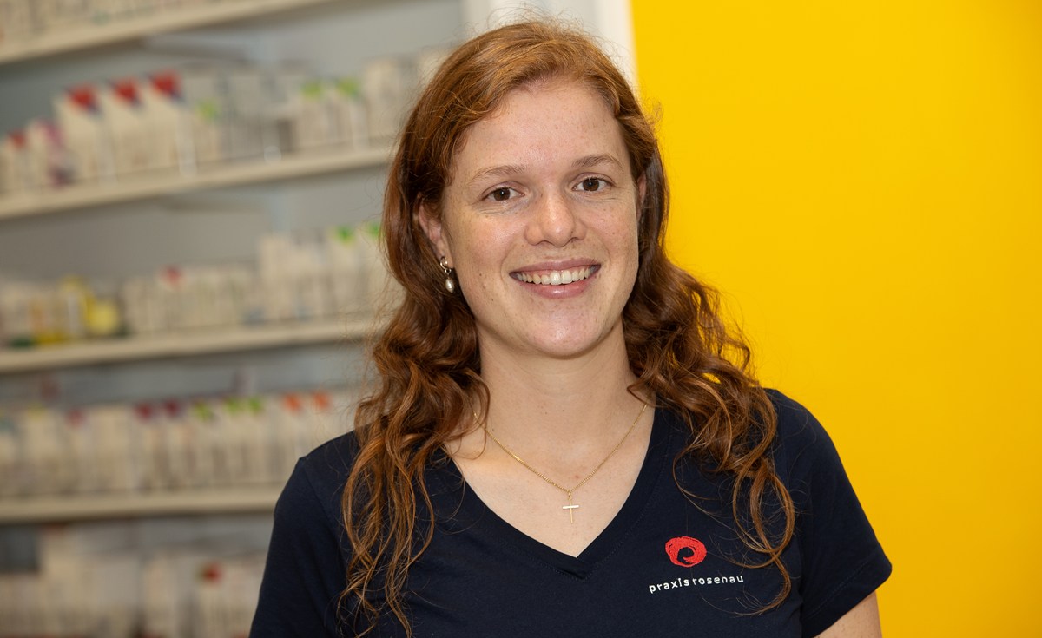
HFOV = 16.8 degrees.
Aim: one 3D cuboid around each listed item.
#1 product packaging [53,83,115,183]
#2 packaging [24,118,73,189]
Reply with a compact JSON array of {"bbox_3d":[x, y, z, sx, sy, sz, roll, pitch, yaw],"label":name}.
[{"bbox_3d":[-0.564,-0.247,4.684,0.087,0.123,0.045,-5,0,42],"label":"product packaging"},{"bbox_3d":[-0.618,-0.222,4.734,0.075,0.087,0.045,-5,0,42],"label":"packaging"}]

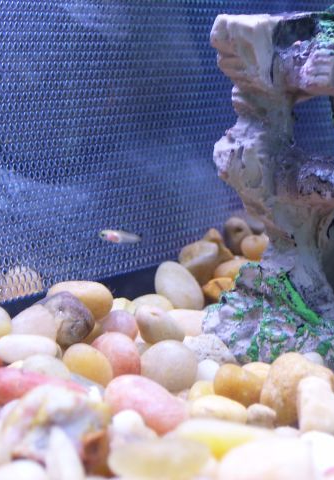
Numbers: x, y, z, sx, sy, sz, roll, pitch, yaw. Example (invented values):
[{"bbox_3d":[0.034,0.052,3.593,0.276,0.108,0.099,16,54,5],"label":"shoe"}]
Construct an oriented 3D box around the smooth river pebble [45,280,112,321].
[{"bbox_3d":[-0.032,0.023,0.475,0.025,0.013,0.017,12,12,8],"label":"smooth river pebble"}]

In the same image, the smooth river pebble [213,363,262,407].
[{"bbox_3d":[0.022,0.043,0.385,0.017,0.012,0.015,15,12,7],"label":"smooth river pebble"}]

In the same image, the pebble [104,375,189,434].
[{"bbox_3d":[-0.006,0.046,0.362,0.027,0.012,0.015,22,17,15],"label":"pebble"}]

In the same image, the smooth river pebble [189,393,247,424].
[{"bbox_3d":[0.014,0.047,0.362,0.017,0.009,0.012,4,11,9],"label":"smooth river pebble"}]

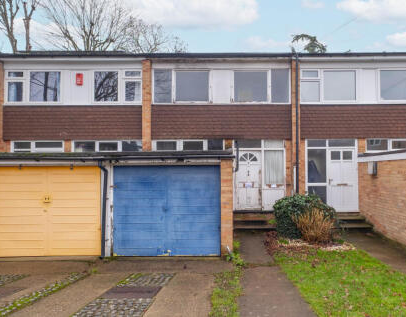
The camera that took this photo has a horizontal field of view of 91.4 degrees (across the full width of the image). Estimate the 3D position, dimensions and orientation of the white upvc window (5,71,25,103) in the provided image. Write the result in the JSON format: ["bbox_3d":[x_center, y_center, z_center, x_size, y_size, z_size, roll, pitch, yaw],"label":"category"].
[{"bbox_3d":[-6.035,-2.316,6.445,0.678,1.068,0.090,0,-1,0],"label":"white upvc window"}]

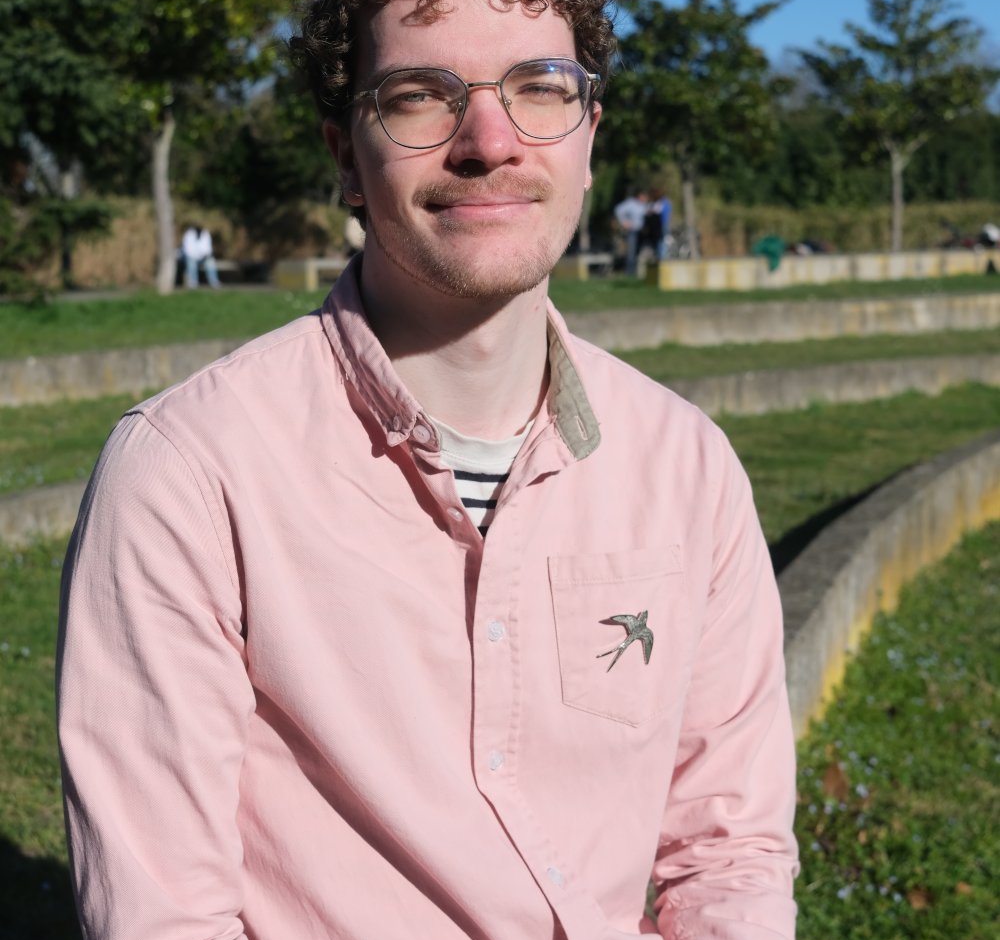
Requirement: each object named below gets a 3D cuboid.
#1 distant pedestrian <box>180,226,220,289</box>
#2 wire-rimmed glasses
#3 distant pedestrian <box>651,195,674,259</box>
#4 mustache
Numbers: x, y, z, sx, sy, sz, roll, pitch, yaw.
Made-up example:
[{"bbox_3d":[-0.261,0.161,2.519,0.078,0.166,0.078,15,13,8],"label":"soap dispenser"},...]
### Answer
[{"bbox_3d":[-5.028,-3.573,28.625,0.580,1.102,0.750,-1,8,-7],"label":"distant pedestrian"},{"bbox_3d":[-0.019,-0.209,1.035,0.140,0.050,0.140,-6,1,-9],"label":"wire-rimmed glasses"},{"bbox_3d":[3.284,-4.816,34.682,0.420,1.697,0.500,-3,9,-21],"label":"distant pedestrian"},{"bbox_3d":[-0.010,-0.158,0.972,0.077,0.020,0.025,-6,1,-9],"label":"mustache"}]

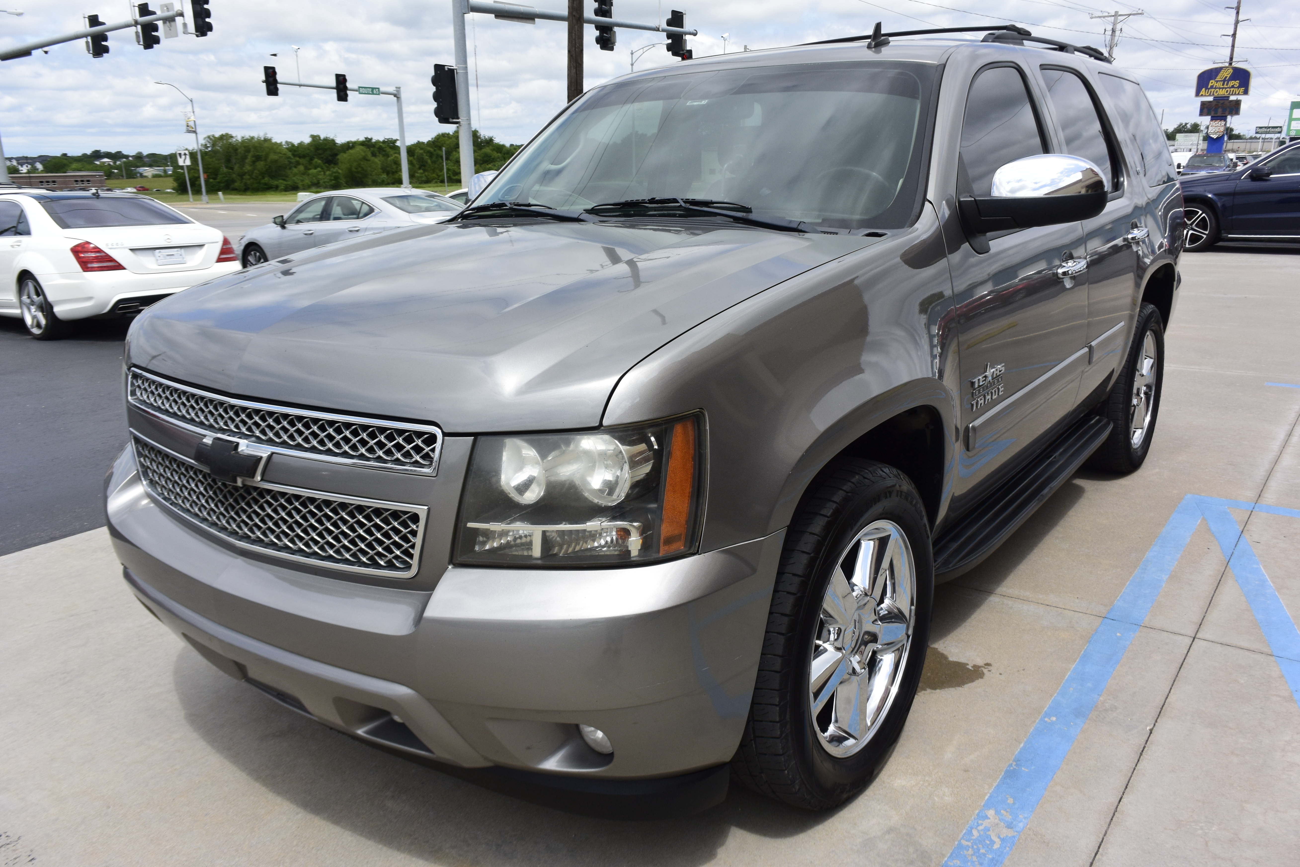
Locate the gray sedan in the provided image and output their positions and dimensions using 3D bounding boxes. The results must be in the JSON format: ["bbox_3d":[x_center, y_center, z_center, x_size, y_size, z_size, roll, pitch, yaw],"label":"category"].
[{"bbox_3d":[-4.460,-3.090,15.150,4.930,1.450,1.860,8,18,31],"label":"gray sedan"}]

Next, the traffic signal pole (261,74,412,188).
[{"bbox_3d":[-15.902,-15.408,50.191,0.600,6.000,8.400,10,19,36],"label":"traffic signal pole"}]

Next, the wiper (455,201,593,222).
[{"bbox_3d":[-0.415,-0.691,3.051,0.140,0.070,0.750,-15,21,-41],"label":"wiper"}]

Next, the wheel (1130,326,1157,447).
[{"bbox_3d":[2.203,-0.211,4.533,0.190,0.550,0.550,9,19,36],"label":"wheel"}]

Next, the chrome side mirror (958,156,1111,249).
[{"bbox_3d":[0.981,-0.579,2.466,0.325,0.245,0.210,10,19,35],"label":"chrome side mirror"}]

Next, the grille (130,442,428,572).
[{"bbox_3d":[-0.800,0.126,1.959,1.010,0.165,0.100,10,19,35],"label":"grille"}]

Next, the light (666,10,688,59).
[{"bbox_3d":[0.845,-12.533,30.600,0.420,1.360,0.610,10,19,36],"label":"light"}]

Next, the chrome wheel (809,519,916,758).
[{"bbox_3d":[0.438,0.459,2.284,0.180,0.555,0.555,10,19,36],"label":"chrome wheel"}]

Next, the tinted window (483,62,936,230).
[{"bbox_3d":[0.079,-0.852,3.027,1.680,0.150,0.870,9,55,36],"label":"tinted window"}]

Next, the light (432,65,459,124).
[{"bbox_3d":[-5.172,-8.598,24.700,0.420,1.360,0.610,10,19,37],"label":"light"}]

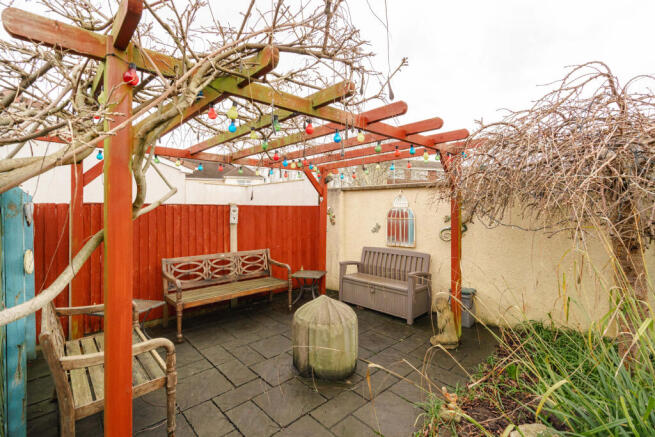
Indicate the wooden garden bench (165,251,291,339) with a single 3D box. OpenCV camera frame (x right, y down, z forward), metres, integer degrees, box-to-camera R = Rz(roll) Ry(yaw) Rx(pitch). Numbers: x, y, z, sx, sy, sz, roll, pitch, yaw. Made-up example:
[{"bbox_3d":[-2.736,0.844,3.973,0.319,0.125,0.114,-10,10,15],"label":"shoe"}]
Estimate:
[{"bbox_3d":[-1.309,0.956,4.050,1.590,0.875,0.610,-1,1,-43],"label":"wooden garden bench"}]

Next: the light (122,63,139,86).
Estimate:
[{"bbox_3d":[-0.824,-0.603,1.220,0.058,0.100,0.058,0,1,0],"label":"light"}]

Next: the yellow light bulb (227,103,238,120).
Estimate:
[{"bbox_3d":[-0.511,-0.579,1.570,0.059,0.098,0.059,0,1,0],"label":"yellow light bulb"}]

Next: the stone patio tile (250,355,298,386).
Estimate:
[{"bbox_3d":[-0.463,1.507,2.895,0.457,0.040,0.457,0,1,-44],"label":"stone patio tile"}]

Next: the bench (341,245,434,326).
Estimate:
[{"bbox_3d":[0.854,0.950,4.449,0.570,0.875,1.330,-1,1,-43],"label":"bench"}]

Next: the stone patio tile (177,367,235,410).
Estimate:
[{"bbox_3d":[-1.069,1.433,2.450,0.435,0.035,0.465,-1,1,-43],"label":"stone patio tile"}]

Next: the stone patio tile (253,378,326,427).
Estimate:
[{"bbox_3d":[-0.306,1.515,2.400,0.457,0.040,0.457,0,1,-44],"label":"stone patio tile"}]

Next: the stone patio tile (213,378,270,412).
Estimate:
[{"bbox_3d":[-0.711,1.512,2.478,0.457,0.040,0.225,0,1,-44],"label":"stone patio tile"}]

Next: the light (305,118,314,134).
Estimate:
[{"bbox_3d":[-0.132,-0.684,2.173,0.058,0.113,0.058,0,1,0],"label":"light"}]

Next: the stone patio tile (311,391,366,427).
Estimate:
[{"bbox_3d":[0.105,1.518,2.309,0.457,0.040,0.225,0,1,-44],"label":"stone patio tile"}]

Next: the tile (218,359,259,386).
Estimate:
[{"bbox_3d":[-0.821,1.430,2.674,0.235,0.035,0.450,-1,1,-43],"label":"tile"}]

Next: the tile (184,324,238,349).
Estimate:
[{"bbox_3d":[-1.435,1.493,3.583,0.457,0.040,0.457,0,1,-44],"label":"tile"}]

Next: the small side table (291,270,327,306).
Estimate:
[{"bbox_3d":[-0.297,1.153,4.794,0.470,0.460,0.470,0,1,12],"label":"small side table"}]

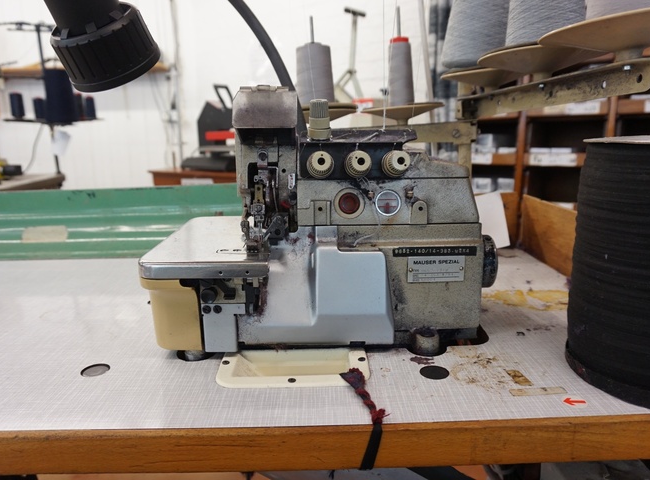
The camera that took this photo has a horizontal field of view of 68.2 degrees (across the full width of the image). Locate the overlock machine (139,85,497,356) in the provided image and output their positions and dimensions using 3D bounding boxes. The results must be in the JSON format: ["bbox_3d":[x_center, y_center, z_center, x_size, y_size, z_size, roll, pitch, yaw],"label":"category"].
[{"bbox_3d":[0.019,-0.042,0.573,0.385,0.265,0.245,-1,13,1],"label":"overlock machine"}]

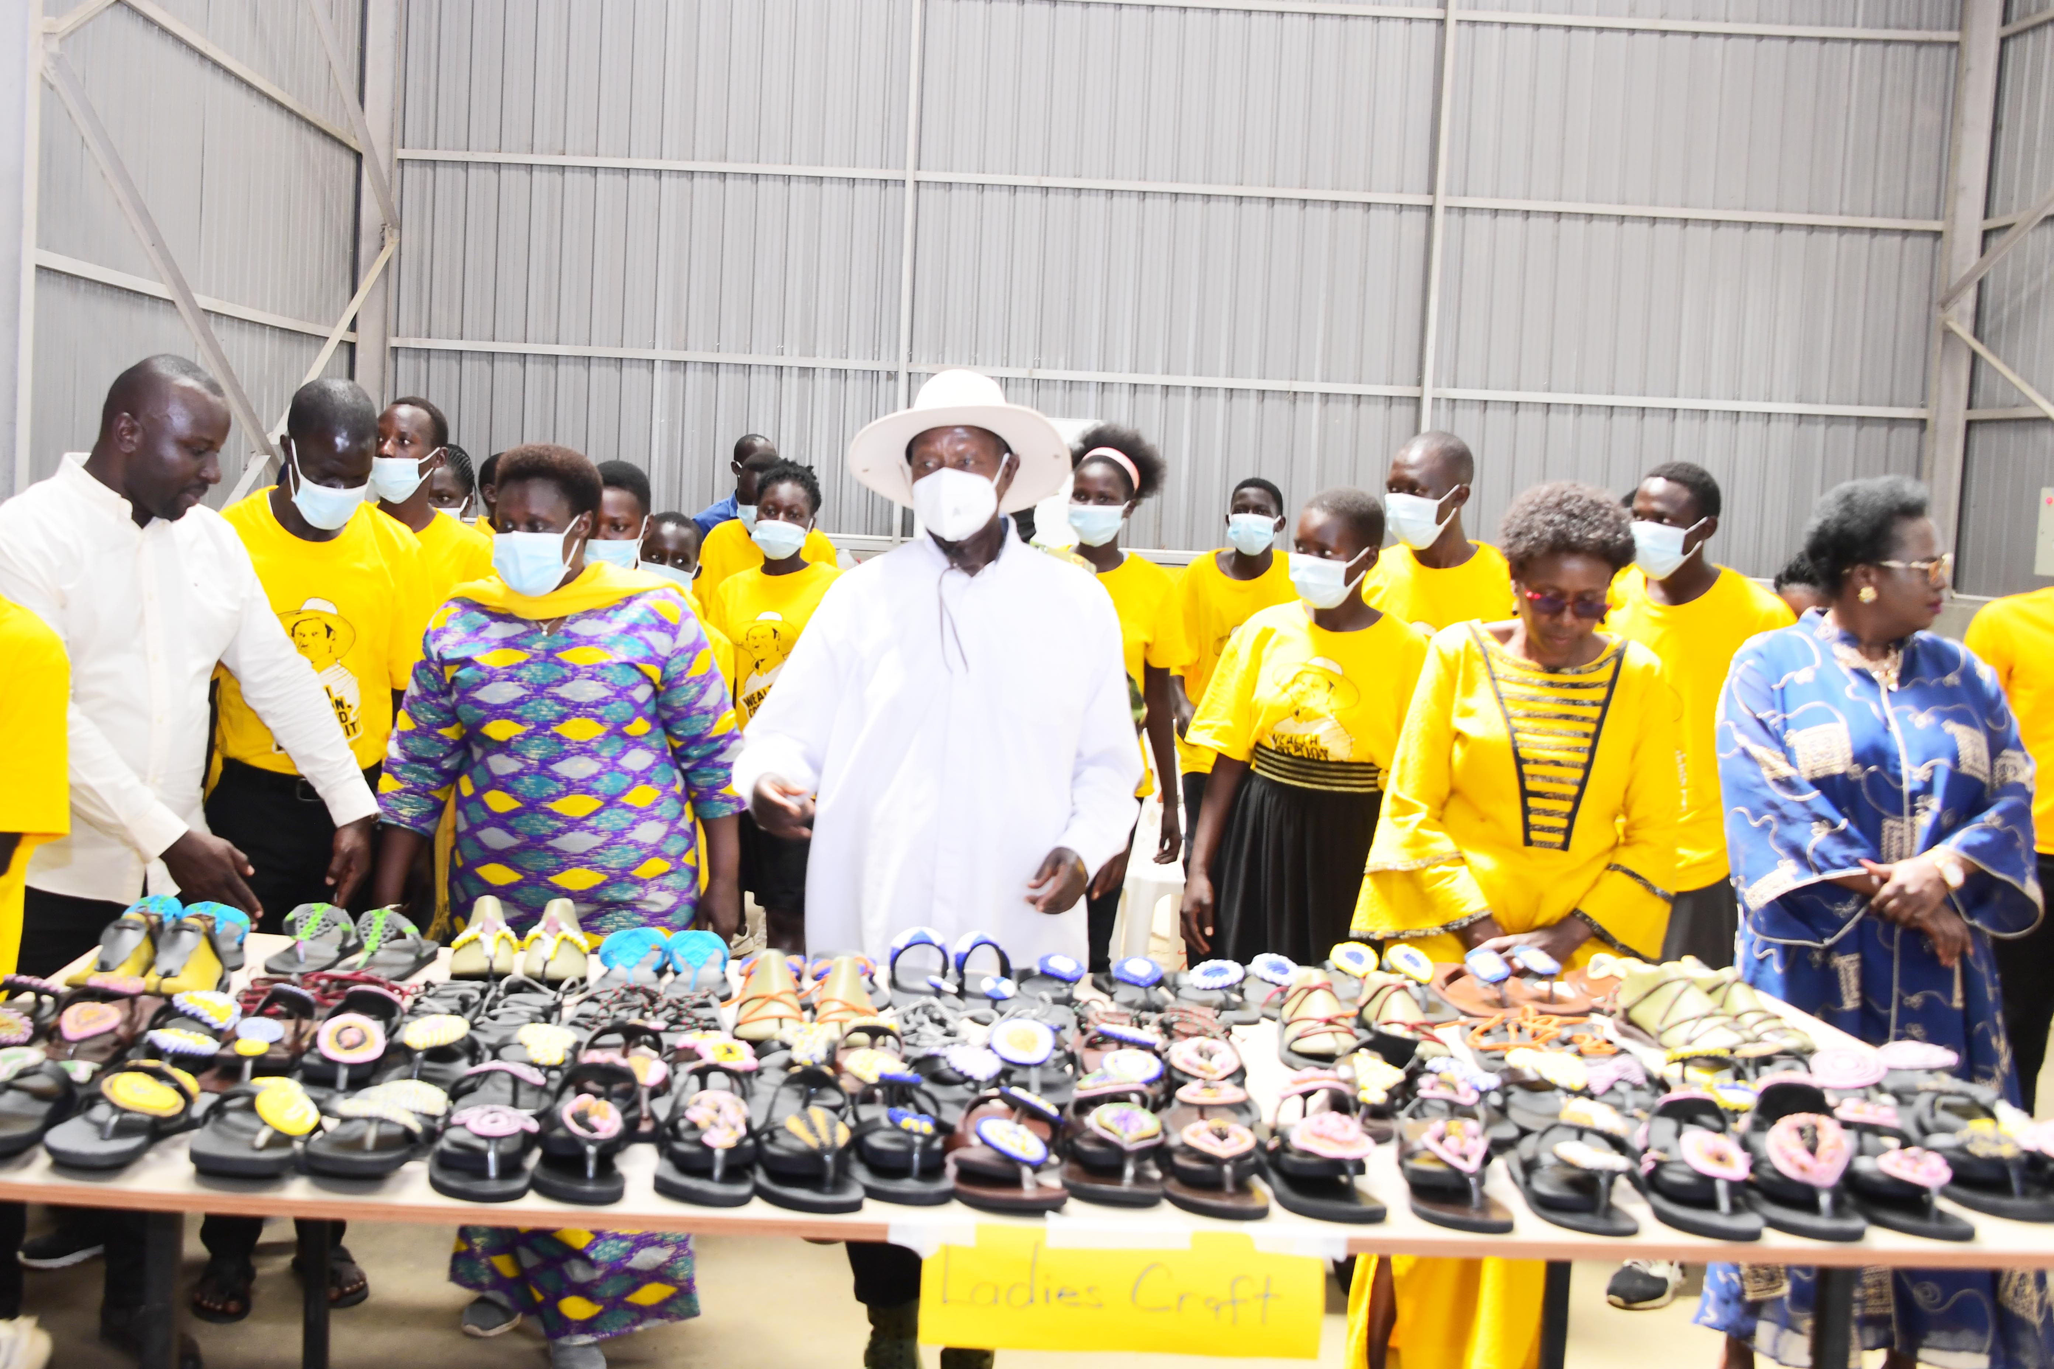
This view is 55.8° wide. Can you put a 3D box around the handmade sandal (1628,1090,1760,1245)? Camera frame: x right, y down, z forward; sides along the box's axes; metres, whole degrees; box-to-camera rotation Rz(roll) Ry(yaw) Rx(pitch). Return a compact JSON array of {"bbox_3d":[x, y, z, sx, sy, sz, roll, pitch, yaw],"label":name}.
[{"bbox_3d":[0.747,0.531,2.187,0.100,0.100,0.260,3,5,9],"label":"handmade sandal"}]

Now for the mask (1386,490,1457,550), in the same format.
[{"bbox_3d":[0.830,-0.346,4.100,0.140,0.120,0.085,5,4,38],"label":"mask"}]

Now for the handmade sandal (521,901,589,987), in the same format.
[{"bbox_3d":[-0.765,0.420,3.150,0.100,0.092,0.245,2,3,-11],"label":"handmade sandal"}]

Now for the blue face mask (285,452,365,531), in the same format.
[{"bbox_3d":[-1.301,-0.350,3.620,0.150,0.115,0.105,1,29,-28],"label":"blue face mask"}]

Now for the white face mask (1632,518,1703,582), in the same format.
[{"bbox_3d":[1.230,-0.260,3.740,0.100,0.120,0.140,-1,6,-38],"label":"white face mask"}]

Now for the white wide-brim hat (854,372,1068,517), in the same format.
[{"bbox_3d":[-0.121,-0.441,3.440,0.390,0.150,0.410,4,-17,15],"label":"white wide-brim hat"}]

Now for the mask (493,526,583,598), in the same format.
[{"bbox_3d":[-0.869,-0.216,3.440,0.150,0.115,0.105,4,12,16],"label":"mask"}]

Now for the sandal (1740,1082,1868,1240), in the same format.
[{"bbox_3d":[0.875,0.534,2.213,0.100,0.110,0.260,3,3,7],"label":"sandal"}]

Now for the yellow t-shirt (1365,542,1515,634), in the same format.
[{"bbox_3d":[0.859,0.030,4.050,0.470,0.660,0.260,5,5,30],"label":"yellow t-shirt"}]

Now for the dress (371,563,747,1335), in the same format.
[{"bbox_3d":[-0.849,0.472,3.520,0.630,1.350,0.380,3,3,3],"label":"dress"}]

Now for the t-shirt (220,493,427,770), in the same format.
[{"bbox_3d":[-1.267,-0.095,3.470,0.460,0.540,0.260,1,5,-22],"label":"t-shirt"}]

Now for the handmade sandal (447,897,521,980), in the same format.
[{"bbox_3d":[-0.844,0.391,3.029,0.095,0.100,0.250,2,5,-11],"label":"handmade sandal"}]

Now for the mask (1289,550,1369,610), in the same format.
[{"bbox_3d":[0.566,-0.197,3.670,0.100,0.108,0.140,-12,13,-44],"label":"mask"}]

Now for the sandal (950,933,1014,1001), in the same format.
[{"bbox_3d":[-0.060,0.432,2.989,0.100,0.095,0.265,2,5,-4],"label":"sandal"}]

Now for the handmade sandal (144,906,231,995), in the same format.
[{"bbox_3d":[-1.239,0.389,2.885,0.100,0.090,0.250,1,5,-16],"label":"handmade sandal"}]

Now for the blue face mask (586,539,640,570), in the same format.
[{"bbox_3d":[-0.861,-0.240,3.980,0.140,0.115,0.080,4,3,22],"label":"blue face mask"}]

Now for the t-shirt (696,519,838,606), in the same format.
[{"bbox_3d":[-0.726,-0.125,5.400,0.450,0.660,0.260,3,3,12],"label":"t-shirt"}]

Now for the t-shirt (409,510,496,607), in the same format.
[{"bbox_3d":[-1.374,-0.076,4.400,0.460,0.680,0.270,3,3,10],"label":"t-shirt"}]

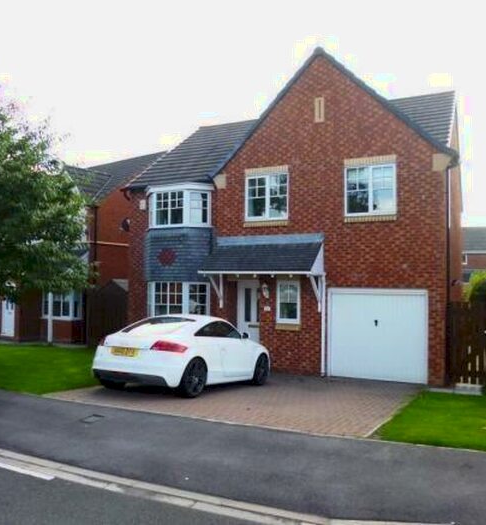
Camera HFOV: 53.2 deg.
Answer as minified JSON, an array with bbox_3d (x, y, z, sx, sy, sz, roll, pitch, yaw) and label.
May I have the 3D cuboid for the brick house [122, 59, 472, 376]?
[{"bbox_3d":[2.143,-1.121,15.422,8.715,7.800,9.000,0,-2,26],"label":"brick house"}]

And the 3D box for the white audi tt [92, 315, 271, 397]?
[{"bbox_3d":[-0.947,1.760,9.677,1.842,1.352,4.178,0,-8,29],"label":"white audi tt"}]

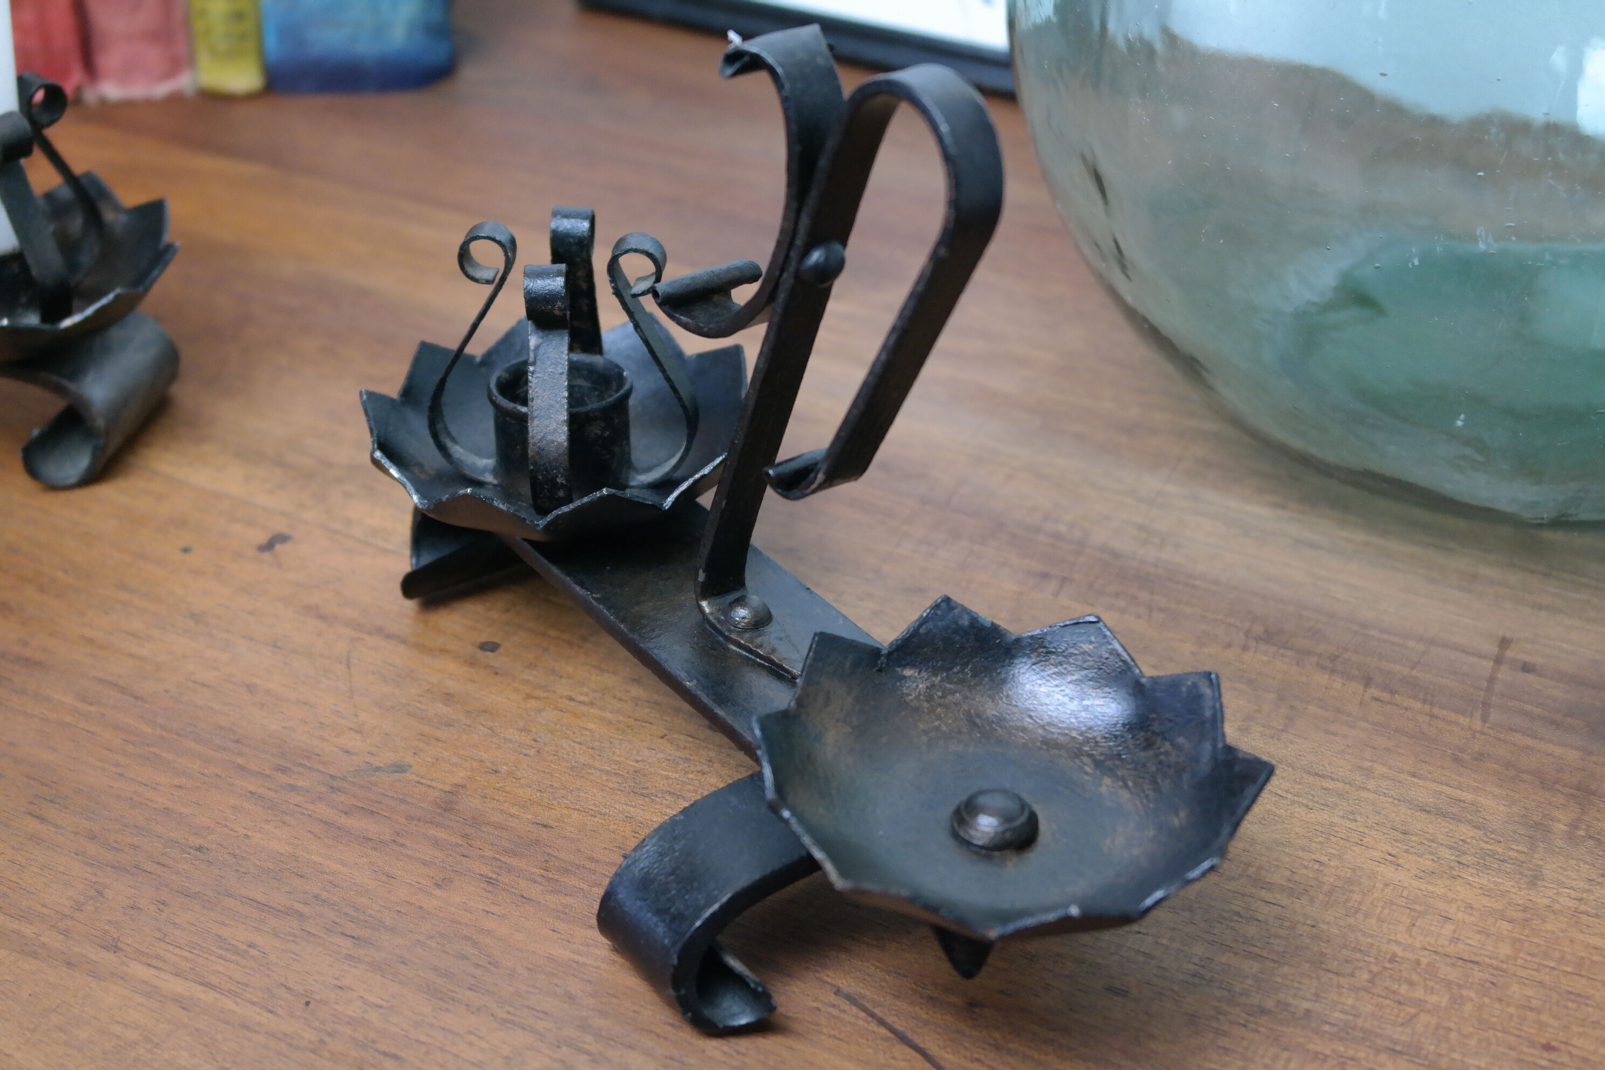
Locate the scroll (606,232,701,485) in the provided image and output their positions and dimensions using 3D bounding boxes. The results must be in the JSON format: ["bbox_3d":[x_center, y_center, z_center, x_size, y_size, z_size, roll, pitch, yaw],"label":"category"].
[{"bbox_3d":[-0.029,-0.034,0.504,0.017,0.051,0.008,5,28,10],"label":"scroll"}]

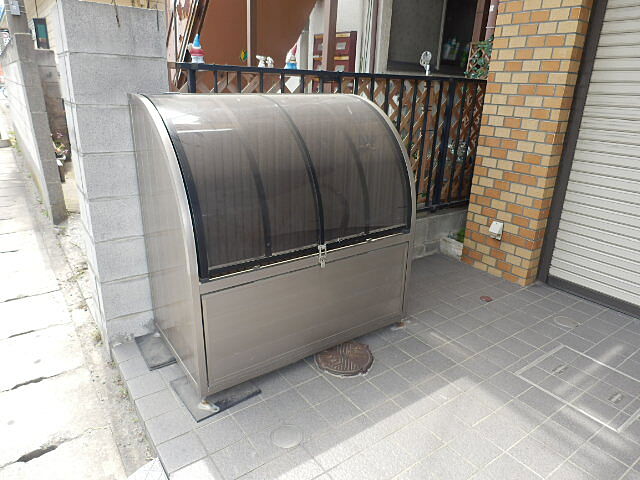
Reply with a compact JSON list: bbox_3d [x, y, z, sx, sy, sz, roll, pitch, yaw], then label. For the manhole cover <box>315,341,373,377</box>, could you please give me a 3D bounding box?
[{"bbox_3d":[0.124,0.593,2.185,0.288,0.030,0.288,0,19,0],"label":"manhole cover"}]

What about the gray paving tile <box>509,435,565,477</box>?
[{"bbox_3d":[0.789,0.793,1.623,0.147,0.020,0.147,-12,23,-33],"label":"gray paving tile"}]

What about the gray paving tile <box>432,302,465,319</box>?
[{"bbox_3d":[0.759,0.434,2.643,0.147,0.020,0.147,-12,23,-33],"label":"gray paving tile"}]

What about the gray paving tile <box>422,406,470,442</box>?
[{"bbox_3d":[0.493,0.737,1.771,0.147,0.020,0.147,-12,23,-33],"label":"gray paving tile"}]

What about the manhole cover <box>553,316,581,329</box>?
[{"bbox_3d":[1.418,0.480,2.545,0.148,0.015,0.148,1,20,0],"label":"manhole cover"}]

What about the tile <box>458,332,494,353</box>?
[{"bbox_3d":[0.809,0.543,2.331,0.145,0.015,0.145,-13,24,-33],"label":"tile"}]

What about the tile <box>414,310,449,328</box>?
[{"bbox_3d":[0.642,0.461,2.554,0.146,0.016,0.146,-13,23,-33],"label":"tile"}]

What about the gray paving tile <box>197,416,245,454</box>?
[{"bbox_3d":[-0.378,0.741,1.688,0.147,0.012,0.147,-12,24,-34],"label":"gray paving tile"}]

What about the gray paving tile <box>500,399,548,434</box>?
[{"bbox_3d":[0.825,0.724,1.821,0.147,0.020,0.147,-12,23,-33],"label":"gray paving tile"}]

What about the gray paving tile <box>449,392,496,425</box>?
[{"bbox_3d":[0.616,0.710,1.854,0.145,0.015,0.145,-13,24,-33],"label":"gray paving tile"}]

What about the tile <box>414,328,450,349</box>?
[{"bbox_3d":[0.604,0.529,2.358,0.146,0.016,0.146,-13,23,-33],"label":"tile"}]

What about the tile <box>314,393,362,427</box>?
[{"bbox_3d":[0.075,0.707,1.837,0.145,0.015,0.145,-13,24,-33],"label":"tile"}]

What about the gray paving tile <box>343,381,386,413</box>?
[{"bbox_3d":[0.195,0.677,1.908,0.147,0.012,0.147,-12,24,-34],"label":"gray paving tile"}]

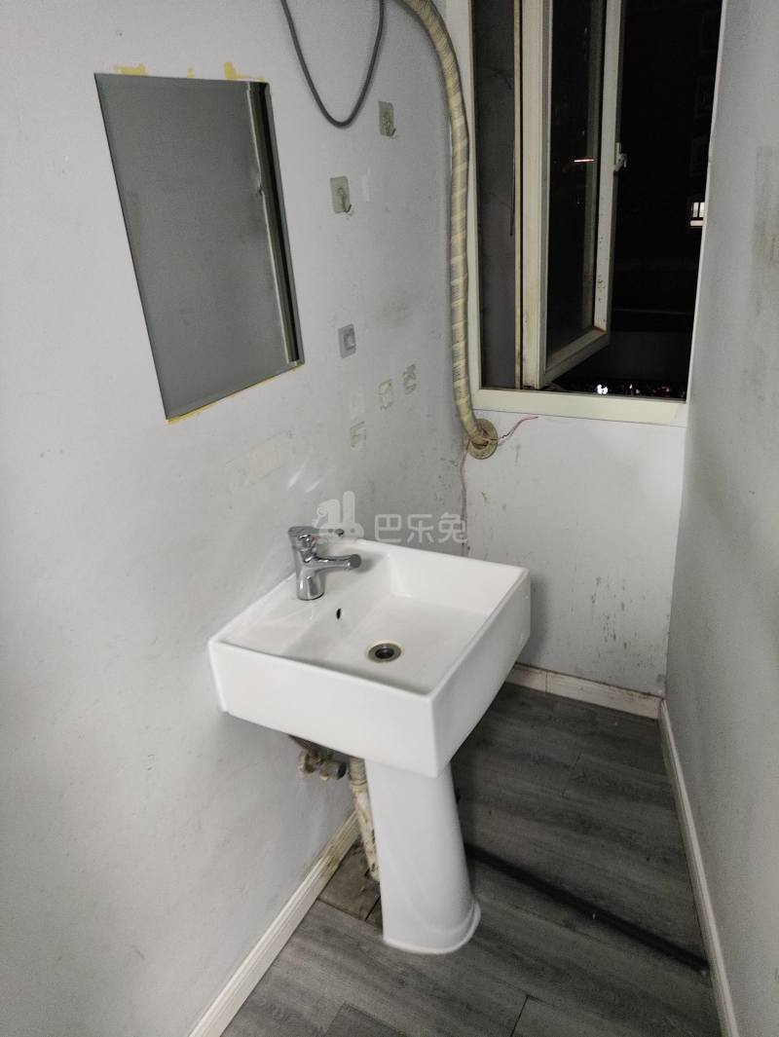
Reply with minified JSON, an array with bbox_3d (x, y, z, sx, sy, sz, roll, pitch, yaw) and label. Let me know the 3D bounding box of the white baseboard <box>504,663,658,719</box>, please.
[{"bbox_3d":[0.561,0.529,2.278,0.571,0.078,0.014,8,25,28],"label":"white baseboard"}]

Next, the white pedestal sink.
[{"bbox_3d":[0.011,0.539,1.538,0.443,0.824,0.450,8,26,28],"label":"white pedestal sink"}]

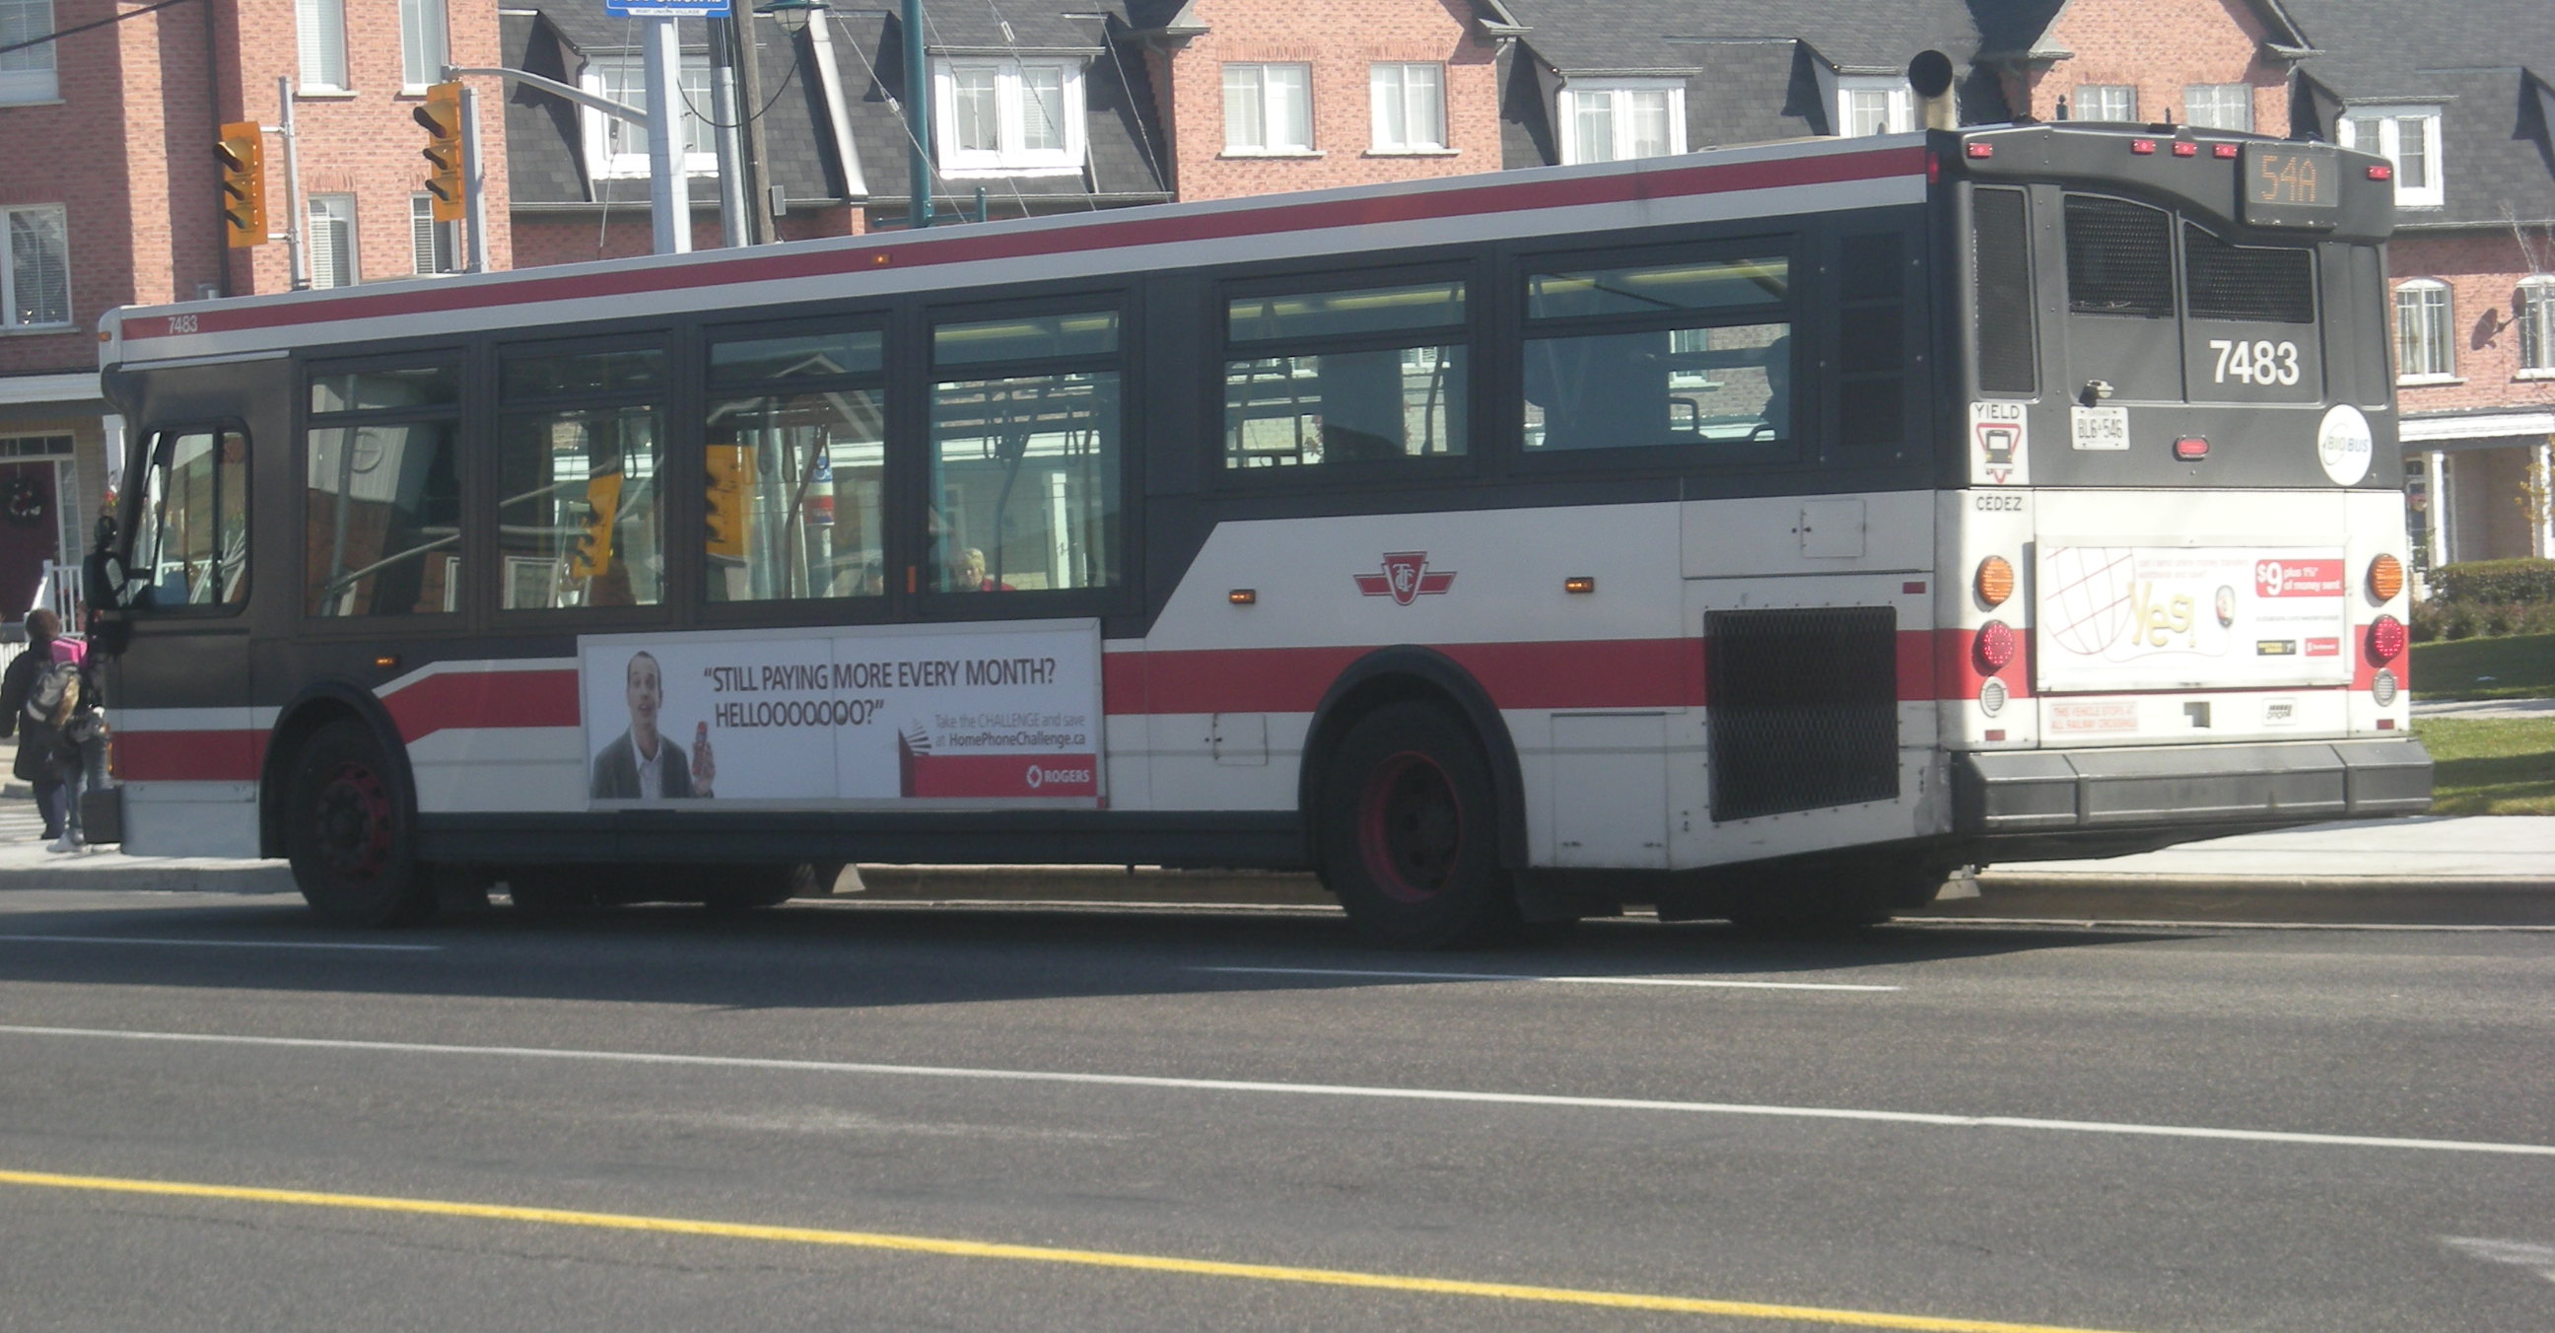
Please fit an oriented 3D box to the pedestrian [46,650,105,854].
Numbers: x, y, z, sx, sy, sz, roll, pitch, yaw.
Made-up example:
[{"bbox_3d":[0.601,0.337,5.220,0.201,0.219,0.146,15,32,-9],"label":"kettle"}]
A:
[{"bbox_3d":[-7.655,0.540,44.200,0.400,1.310,0.380,-4,2,-43],"label":"pedestrian"}]

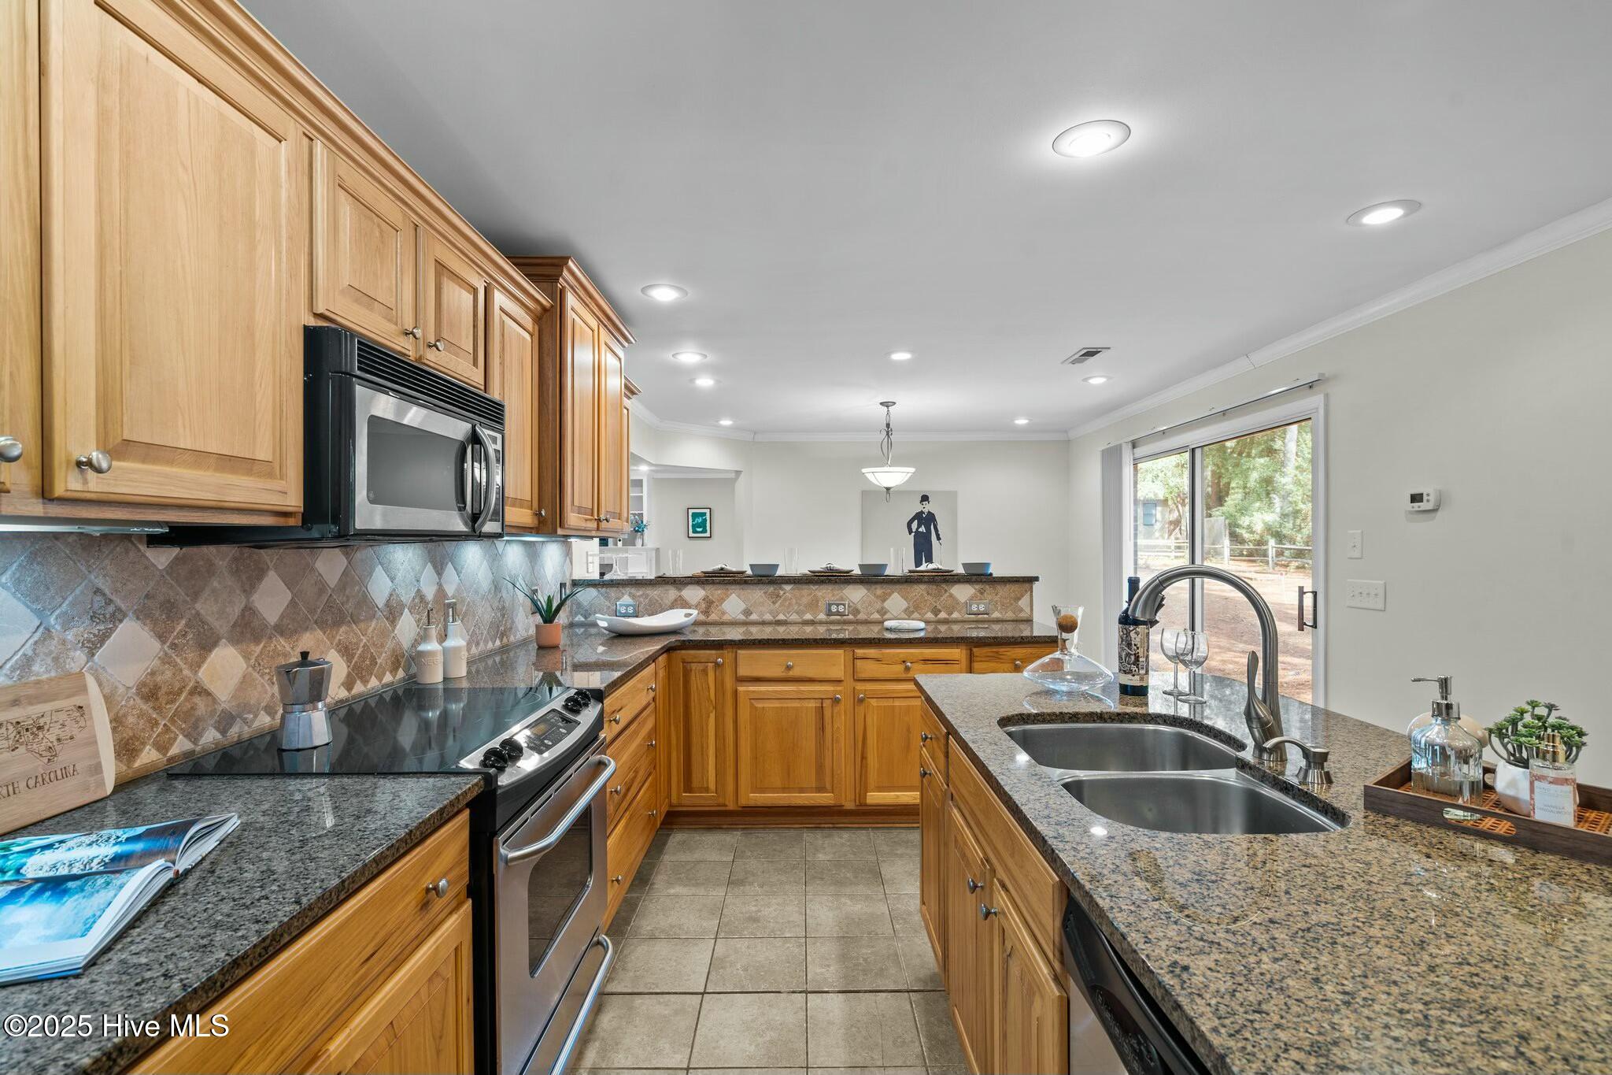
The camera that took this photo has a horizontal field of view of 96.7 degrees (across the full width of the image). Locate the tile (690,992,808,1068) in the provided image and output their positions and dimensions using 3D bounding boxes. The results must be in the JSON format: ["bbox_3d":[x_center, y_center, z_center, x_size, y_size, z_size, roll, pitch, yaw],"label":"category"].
[{"bbox_3d":[-0.150,1.384,2.013,0.304,0.010,0.304,0,0,0],"label":"tile"}]

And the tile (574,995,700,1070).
[{"bbox_3d":[-0.454,1.371,1.993,0.302,0.010,0.302,0,0,0],"label":"tile"}]

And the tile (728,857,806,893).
[{"bbox_3d":[-0.154,1.392,2.932,0.303,0.010,0.303,0,-1,0],"label":"tile"}]

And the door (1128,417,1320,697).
[{"bbox_3d":[2.586,0.376,4.723,0.090,2.030,2.300,0,0,0],"label":"door"}]

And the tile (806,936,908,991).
[{"bbox_3d":[0.157,1.384,2.319,0.303,0.010,0.303,0,-1,0],"label":"tile"}]

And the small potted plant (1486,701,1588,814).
[{"bbox_3d":[1.169,0.353,1.146,0.114,0.172,0.114,0,-1,-45],"label":"small potted plant"}]

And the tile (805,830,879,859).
[{"bbox_3d":[0.152,1.375,3.179,0.302,0.010,0.302,0,0,0],"label":"tile"}]

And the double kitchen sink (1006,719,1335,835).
[{"bbox_3d":[0.708,0.577,1.439,0.520,0.210,0.790,0,0,0],"label":"double kitchen sink"}]

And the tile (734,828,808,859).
[{"bbox_3d":[-0.153,1.377,3.177,0.302,0.010,0.302,0,0,0],"label":"tile"}]

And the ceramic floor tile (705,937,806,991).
[{"bbox_3d":[-0.151,1.387,2.320,0.304,0.010,0.304,0,0,0],"label":"ceramic floor tile"}]

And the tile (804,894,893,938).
[{"bbox_3d":[0.154,1.372,2.592,0.302,0.010,0.302,0,0,0],"label":"tile"}]

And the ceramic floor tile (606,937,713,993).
[{"bbox_3d":[-0.458,1.385,2.315,0.303,0.010,0.303,0,-1,0],"label":"ceramic floor tile"}]

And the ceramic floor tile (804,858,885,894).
[{"bbox_3d":[0.154,1.390,2.936,0.304,0.010,0.304,0,0,0],"label":"ceramic floor tile"}]

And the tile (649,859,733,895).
[{"bbox_3d":[-0.460,1.393,2.934,0.304,0.010,0.304,0,0,0],"label":"tile"}]

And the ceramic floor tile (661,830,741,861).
[{"bbox_3d":[-0.464,1.396,3.237,0.303,0.010,0.303,0,-1,0],"label":"ceramic floor tile"}]

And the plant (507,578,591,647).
[{"bbox_3d":[-1.100,0.319,3.044,0.345,0.286,0.270,0,0,0],"label":"plant"}]

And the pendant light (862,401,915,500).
[{"bbox_3d":[0.647,-0.670,5.600,0.415,0.780,0.415,0,-1,0],"label":"pendant light"}]

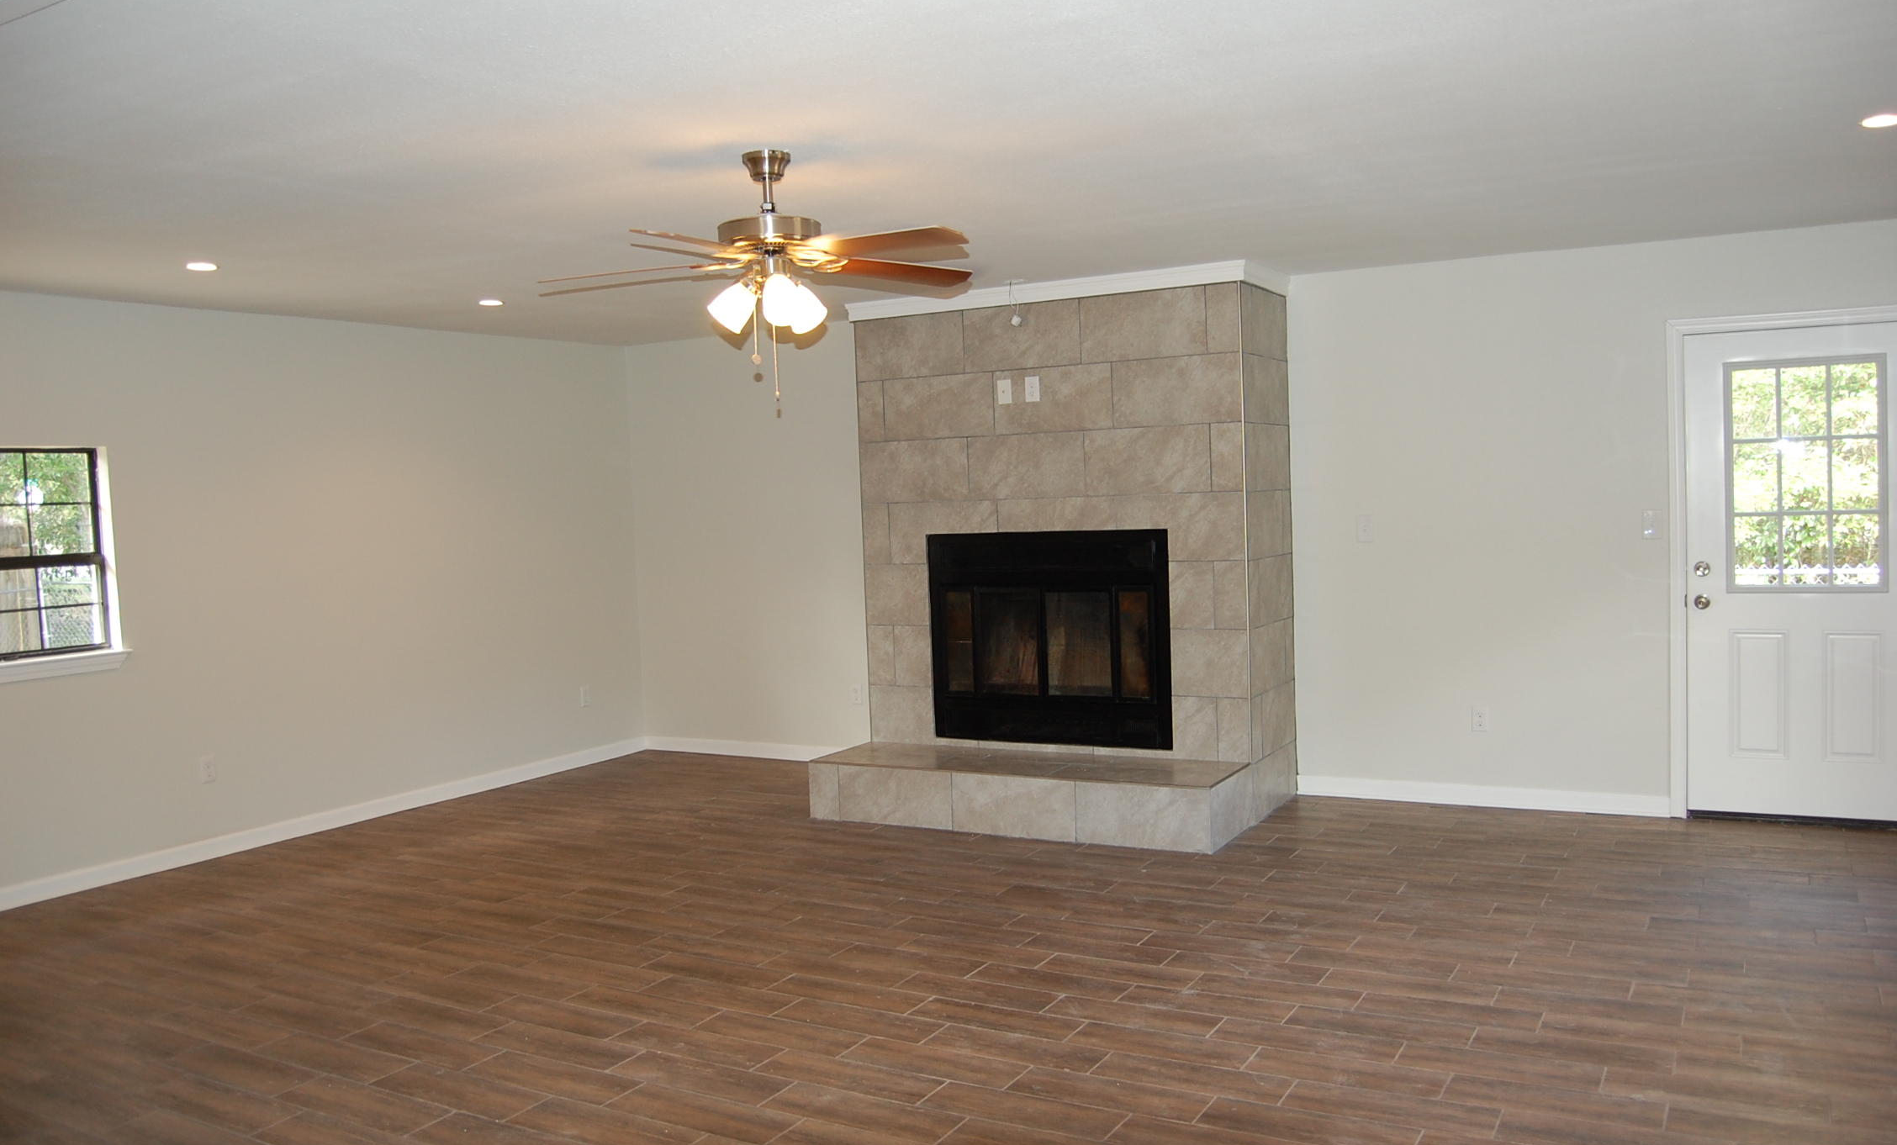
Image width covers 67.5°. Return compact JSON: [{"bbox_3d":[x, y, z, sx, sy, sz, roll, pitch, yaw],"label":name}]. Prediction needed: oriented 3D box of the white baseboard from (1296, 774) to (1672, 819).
[{"bbox_3d":[2.378,1.017,6.390,1.629,0.092,0.018,0,4,29],"label":"white baseboard"}]

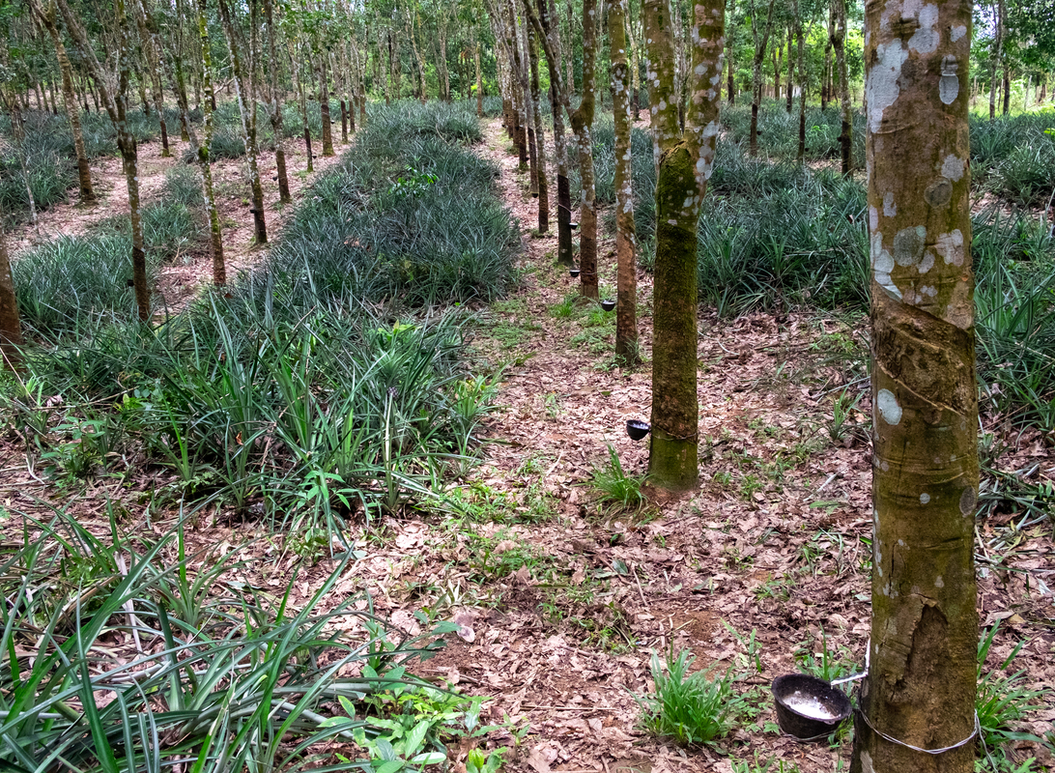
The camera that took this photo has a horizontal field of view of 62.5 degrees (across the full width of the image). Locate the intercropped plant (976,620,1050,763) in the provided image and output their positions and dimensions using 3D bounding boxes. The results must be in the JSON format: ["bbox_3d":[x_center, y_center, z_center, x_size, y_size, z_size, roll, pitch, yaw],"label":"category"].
[{"bbox_3d":[1.076,0.690,1.950,0.198,0.328,0.198,7,16,31],"label":"intercropped plant"}]

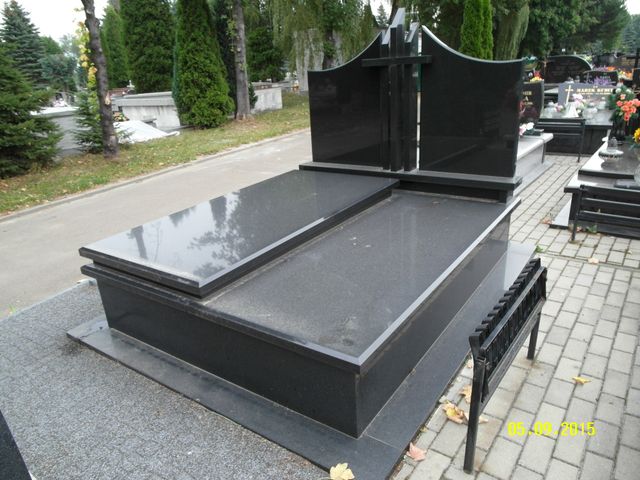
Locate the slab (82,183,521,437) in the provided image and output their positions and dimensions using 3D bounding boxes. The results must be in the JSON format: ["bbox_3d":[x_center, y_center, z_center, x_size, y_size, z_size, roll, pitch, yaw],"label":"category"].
[{"bbox_3d":[0.068,0.056,3.006,1.873,0.533,2.375,11,24,34],"label":"slab"}]

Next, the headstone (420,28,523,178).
[{"bbox_3d":[1.099,-1.013,3.264,0.719,1.060,0.082,11,24,34],"label":"headstone"}]

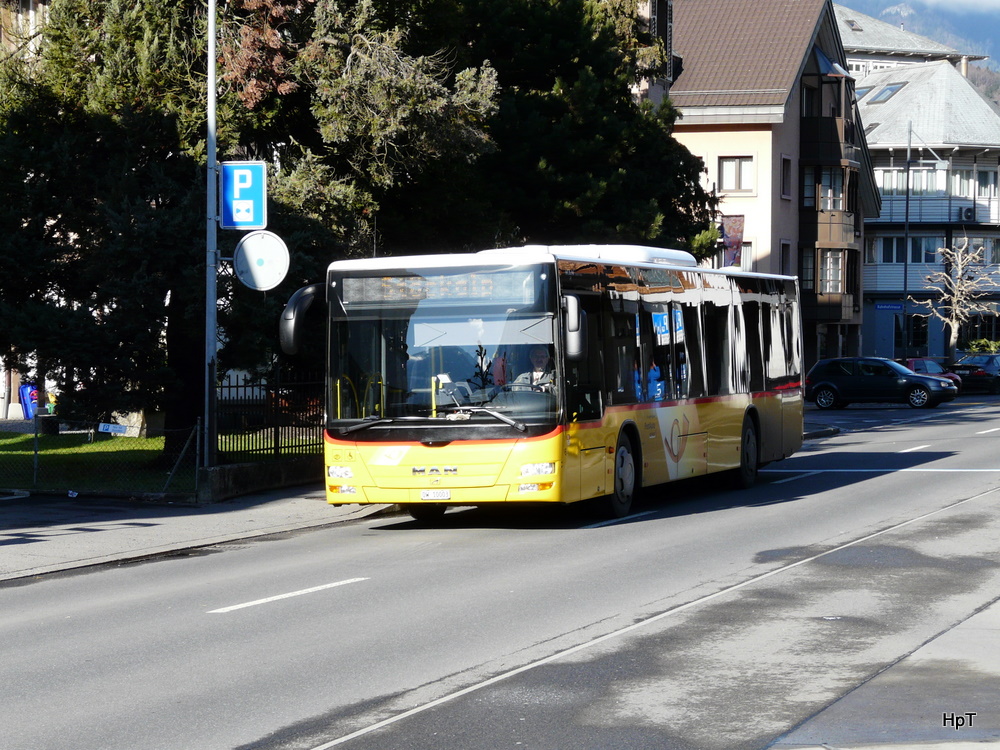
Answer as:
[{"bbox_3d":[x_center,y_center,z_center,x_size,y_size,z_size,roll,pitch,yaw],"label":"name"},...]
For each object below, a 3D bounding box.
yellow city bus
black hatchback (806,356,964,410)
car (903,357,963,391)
[{"bbox_3d":[1.180,0.022,32.343,2.580,2.970,12.000,-1,1,18],"label":"yellow city bus"},{"bbox_3d":[10.246,0.188,73.189,4.150,1.430,1.740,0,1,19],"label":"black hatchback"},{"bbox_3d":[11.595,0.177,76.489,3.800,1.420,1.670,-1,1,-40],"label":"car"}]

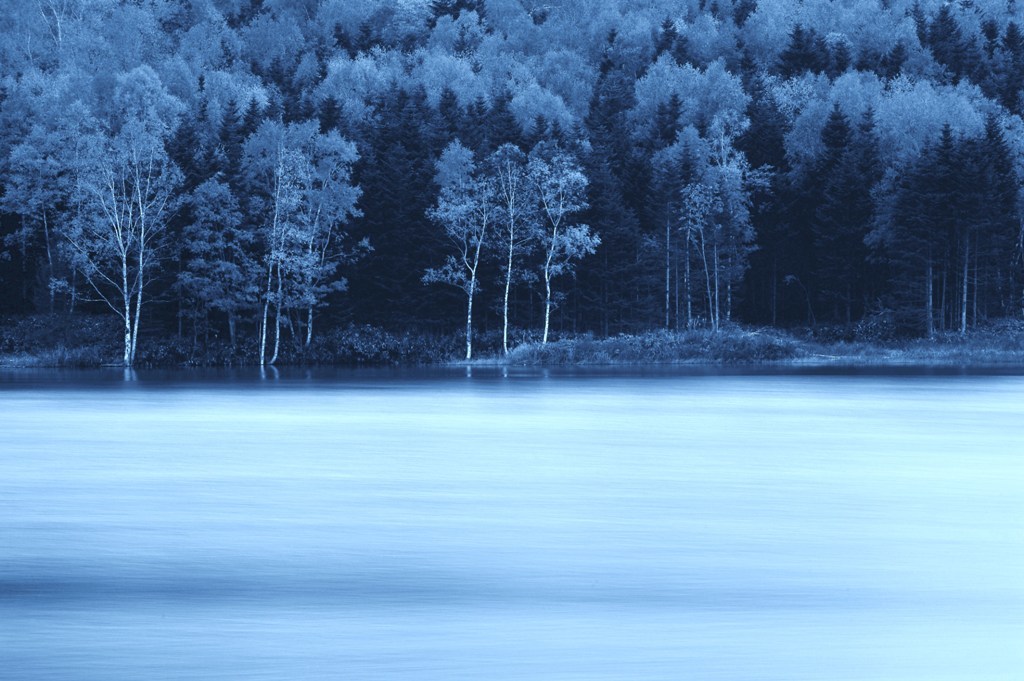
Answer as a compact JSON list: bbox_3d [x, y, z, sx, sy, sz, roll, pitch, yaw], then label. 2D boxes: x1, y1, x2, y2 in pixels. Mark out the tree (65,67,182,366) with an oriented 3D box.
[{"bbox_3d":[-18.317,-5.846,268.000,5.560,14.140,5.400,0,0,0],"label":"tree"}]

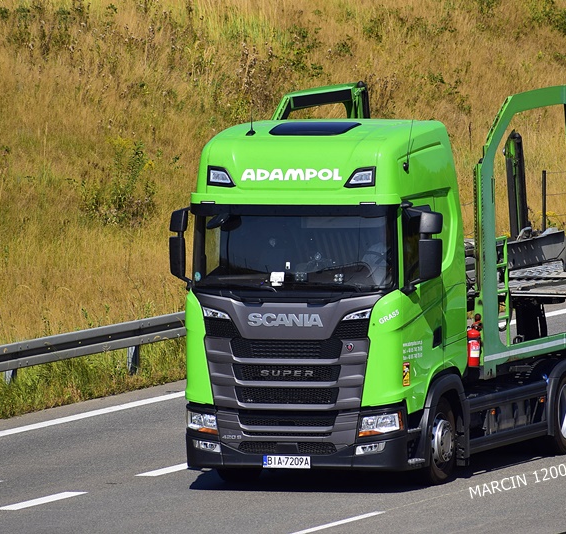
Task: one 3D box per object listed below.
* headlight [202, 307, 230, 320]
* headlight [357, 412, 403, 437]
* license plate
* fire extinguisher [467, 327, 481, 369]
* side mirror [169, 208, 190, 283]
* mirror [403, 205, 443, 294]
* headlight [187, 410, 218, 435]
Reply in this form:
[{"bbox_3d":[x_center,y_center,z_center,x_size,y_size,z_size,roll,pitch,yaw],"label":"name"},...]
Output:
[{"bbox_3d":[-0.683,0.472,75.367,0.310,0.150,0.100,1,4,25],"label":"headlight"},{"bbox_3d":[1.004,1.612,74.875,0.420,0.240,0.220,0,3,12],"label":"headlight"},{"bbox_3d":[0.040,1.993,75.048,0.520,0.114,0.020,0,4,22],"label":"license plate"},{"bbox_3d":[2.002,0.849,76.929,0.140,0.440,0.140,-1,3,-6],"label":"fire extinguisher"},{"bbox_3d":[-1.077,-0.218,75.965,0.270,0.780,0.220,0,4,22],"label":"side mirror"},{"bbox_3d":[1.438,-0.166,74.930,0.320,0.860,0.260,0,4,22],"label":"mirror"},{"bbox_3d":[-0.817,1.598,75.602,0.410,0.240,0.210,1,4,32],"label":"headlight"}]

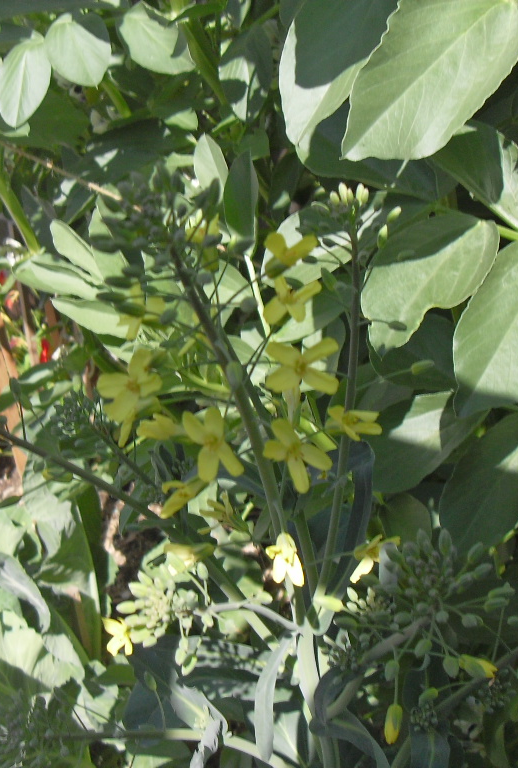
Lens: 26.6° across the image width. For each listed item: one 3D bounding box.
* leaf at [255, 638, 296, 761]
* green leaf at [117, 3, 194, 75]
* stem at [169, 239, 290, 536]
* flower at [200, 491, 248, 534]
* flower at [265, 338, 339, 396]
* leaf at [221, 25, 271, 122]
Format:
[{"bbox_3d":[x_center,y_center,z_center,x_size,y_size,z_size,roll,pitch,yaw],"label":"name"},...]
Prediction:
[{"bbox_3d":[0.006,0.127,0.440,0.009,0.048,0.012,8,-9,19],"label":"leaf"},{"bbox_3d":[-0.059,-0.196,0.620,0.039,0.015,0.062,-30,65,-11],"label":"green leaf"},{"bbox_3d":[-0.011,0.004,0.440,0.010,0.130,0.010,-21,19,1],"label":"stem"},{"bbox_3d":[-0.013,0.048,0.405,0.014,0.013,0.015,-44,38,8],"label":"flower"},{"bbox_3d":[0.015,-0.006,0.380,0.026,0.011,0.022,-6,62,-3],"label":"flower"},{"bbox_3d":[-0.008,-0.191,0.670,0.034,0.060,0.017,2,6,-5],"label":"leaf"}]

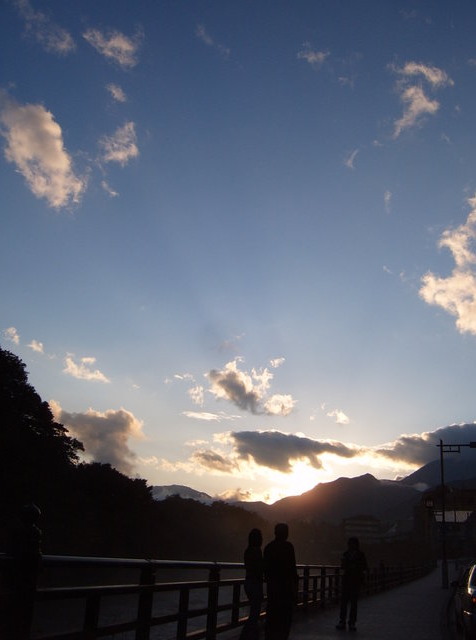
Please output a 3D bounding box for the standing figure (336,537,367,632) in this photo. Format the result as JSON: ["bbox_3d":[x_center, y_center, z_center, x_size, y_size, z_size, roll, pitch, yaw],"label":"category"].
[{"bbox_3d":[2.189,5.072,13.192,0.530,1.680,0.360,-5,-21,22],"label":"standing figure"}]

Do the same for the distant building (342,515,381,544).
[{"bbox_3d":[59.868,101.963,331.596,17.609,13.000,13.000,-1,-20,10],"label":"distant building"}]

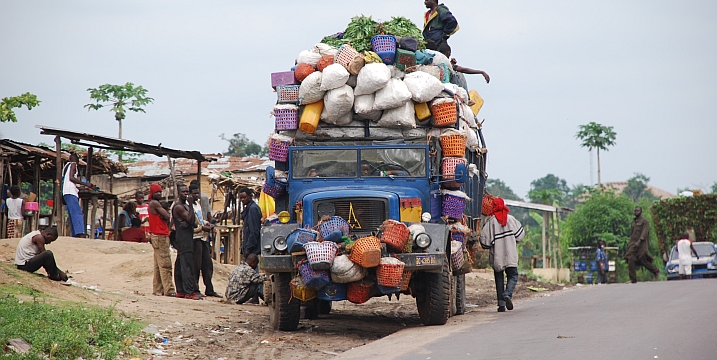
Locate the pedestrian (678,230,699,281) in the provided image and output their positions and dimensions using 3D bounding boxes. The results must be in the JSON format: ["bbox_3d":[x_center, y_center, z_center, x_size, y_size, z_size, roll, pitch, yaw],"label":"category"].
[{"bbox_3d":[8.495,2.128,104.000,0.550,1.570,0.360,0,0,6],"label":"pedestrian"}]

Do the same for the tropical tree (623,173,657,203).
[{"bbox_3d":[14.650,2.033,210.000,2.100,4.849,2.100,0,0,0],"label":"tropical tree"}]

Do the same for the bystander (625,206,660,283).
[{"bbox_3d":[6.310,1.444,89.500,0.850,1.711,0.550,0,0,-34],"label":"bystander"}]

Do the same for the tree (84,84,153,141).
[{"bbox_3d":[-7.746,-0.855,130.000,2.250,4.583,2.250,0,0,0],"label":"tree"}]

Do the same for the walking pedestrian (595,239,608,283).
[{"bbox_3d":[7.360,2.680,122.000,0.360,1.696,0.480,0,0,28],"label":"walking pedestrian"}]

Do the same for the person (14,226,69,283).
[{"bbox_3d":[-4.697,1.097,59.500,0.770,0.805,0.480,0,0,9],"label":"person"}]

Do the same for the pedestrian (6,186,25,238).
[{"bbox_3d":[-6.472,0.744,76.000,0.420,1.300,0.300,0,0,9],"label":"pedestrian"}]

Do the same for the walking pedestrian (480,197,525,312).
[{"bbox_3d":[2.145,1.117,60.000,0.640,1.713,0.500,0,0,4],"label":"walking pedestrian"}]

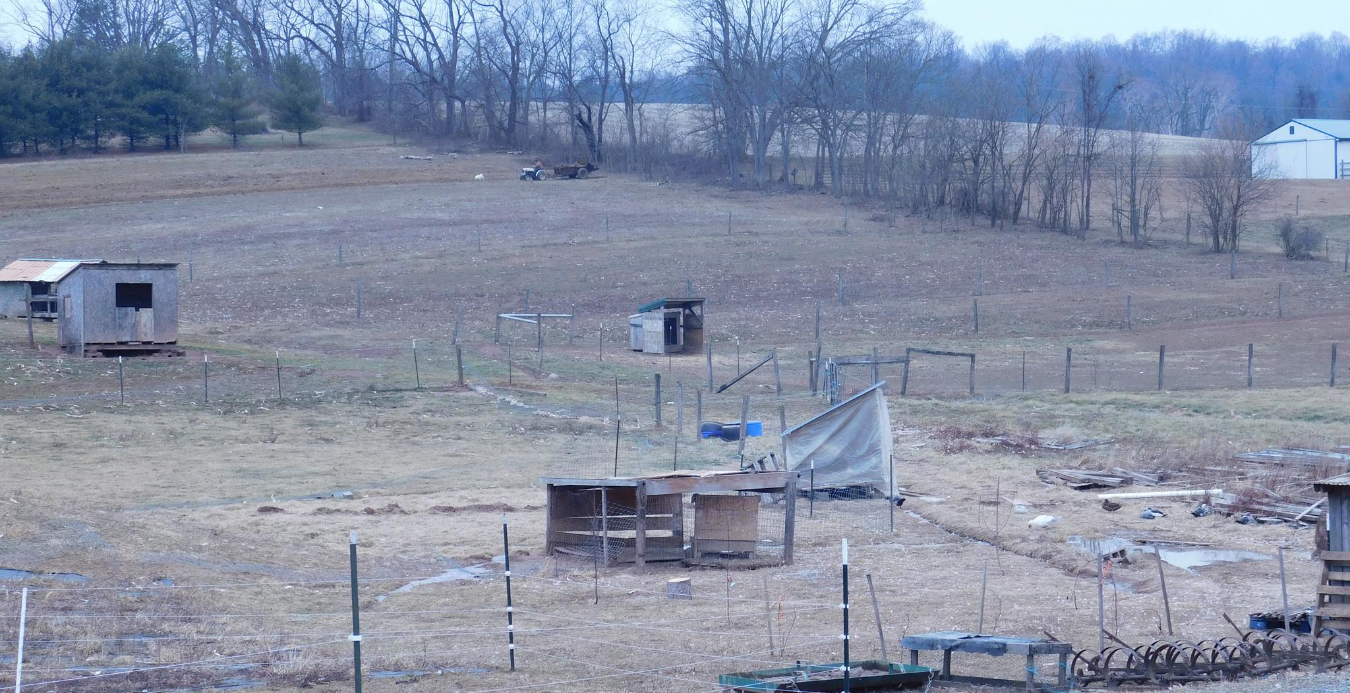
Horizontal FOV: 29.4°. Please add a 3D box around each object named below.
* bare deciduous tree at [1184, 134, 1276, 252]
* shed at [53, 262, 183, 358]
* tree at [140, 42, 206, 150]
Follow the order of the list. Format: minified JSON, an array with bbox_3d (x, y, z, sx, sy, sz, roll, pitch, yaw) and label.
[{"bbox_3d":[29.072,-7.991,135.000,4.800,6.200,4.700,0,1,0],"label":"bare deciduous tree"},{"bbox_3d":[-18.183,-1.217,84.000,3.400,3.050,2.850,-1,1,-29],"label":"shed"},{"bbox_3d":[-47.685,-23.771,245.000,6.300,10.200,6.300,0,1,0],"label":"tree"}]

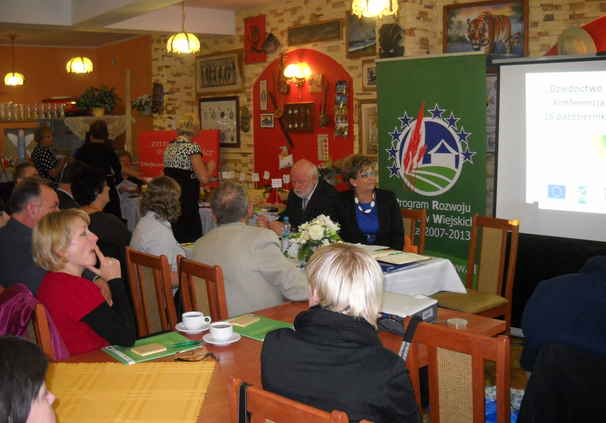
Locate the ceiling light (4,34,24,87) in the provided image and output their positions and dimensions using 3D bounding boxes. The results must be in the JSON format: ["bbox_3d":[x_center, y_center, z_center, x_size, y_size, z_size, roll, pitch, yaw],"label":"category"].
[{"bbox_3d":[-4.196,-2.196,9.679,0.295,0.760,0.295,-1,8,0],"label":"ceiling light"}]

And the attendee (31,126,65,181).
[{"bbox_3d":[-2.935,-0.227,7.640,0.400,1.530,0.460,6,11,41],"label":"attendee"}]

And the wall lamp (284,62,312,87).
[{"bbox_3d":[-0.050,-1.511,7.365,0.290,0.280,0.200,5,10,40],"label":"wall lamp"}]

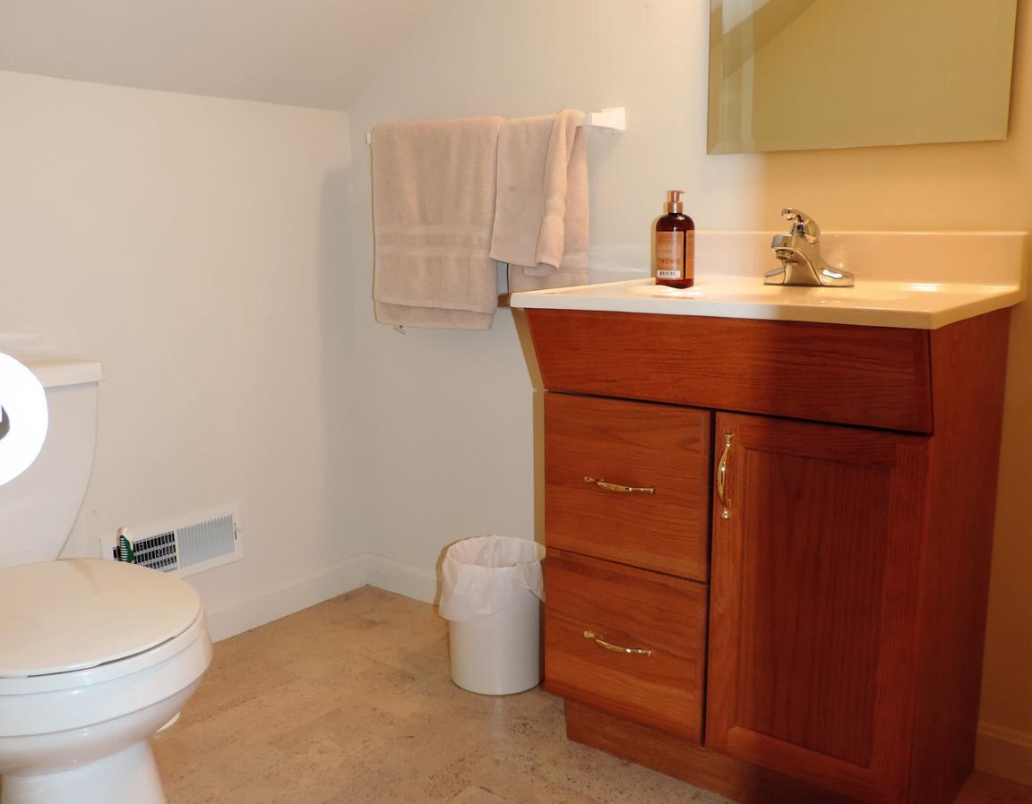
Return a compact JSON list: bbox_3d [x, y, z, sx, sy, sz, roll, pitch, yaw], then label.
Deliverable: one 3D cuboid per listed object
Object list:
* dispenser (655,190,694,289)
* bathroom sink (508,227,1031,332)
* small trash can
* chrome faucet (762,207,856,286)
[{"bbox_3d":[0.278,-0.284,1.664,0.069,0.170,0.069,-1,10,0],"label":"dispenser"},{"bbox_3d":[0.397,-0.206,1.502,0.635,0.110,0.504,7,13,38],"label":"bathroom sink"},{"bbox_3d":[-0.041,0.444,1.999,0.200,0.271,0.200,-1,10,0],"label":"small trash can"},{"bbox_3d":[0.480,-0.256,1.597,0.158,0.130,0.150,7,13,38],"label":"chrome faucet"}]

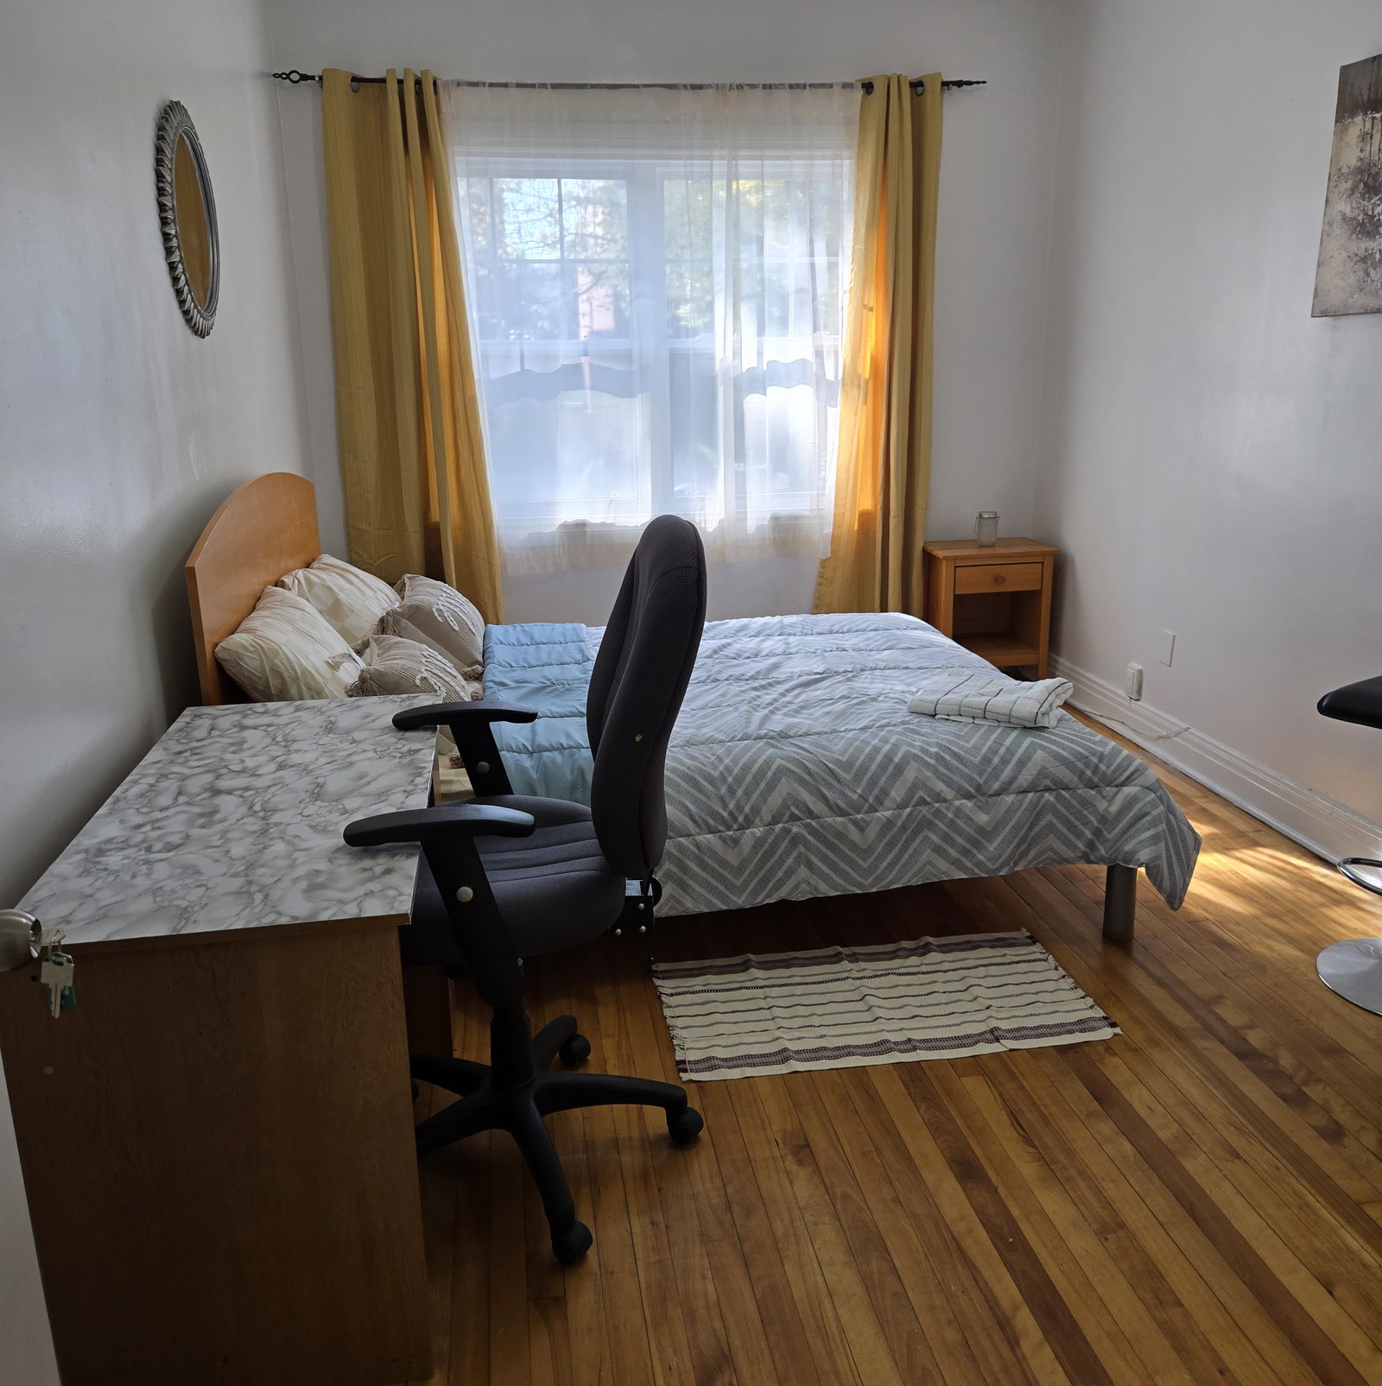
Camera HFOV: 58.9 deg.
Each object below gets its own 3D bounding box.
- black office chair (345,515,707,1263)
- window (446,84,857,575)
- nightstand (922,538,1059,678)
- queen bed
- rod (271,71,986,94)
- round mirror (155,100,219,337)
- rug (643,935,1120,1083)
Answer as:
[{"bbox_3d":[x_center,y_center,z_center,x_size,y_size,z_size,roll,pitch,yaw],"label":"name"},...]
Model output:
[{"bbox_3d":[-0.262,0.282,2.040,0.607,1.144,0.632,-2,16,-6],"label":"black office chair"},{"bbox_3d":[-0.117,-1.358,4.693,1.571,1.786,0.083,-3,16,-8],"label":"window"},{"bbox_3d":[1.221,-0.299,5.050,0.479,0.606,0.396,-3,16,-8],"label":"nightstand"},{"bbox_3d":[-0.041,-0.070,3.395,2.161,1.087,1.717,-3,16,-8],"label":"queen bed"},{"bbox_3d":[-0.168,-2.217,4.443,2.602,0.058,0.076,-3,16,-8],"label":"rod"},{"bbox_3d":[-1.202,-1.147,2.971,0.031,0.528,0.521,-3,16,-8],"label":"round mirror"},{"bbox_3d":[0.402,0.671,2.719,0.942,0.013,0.503,-3,16,-8],"label":"rug"}]

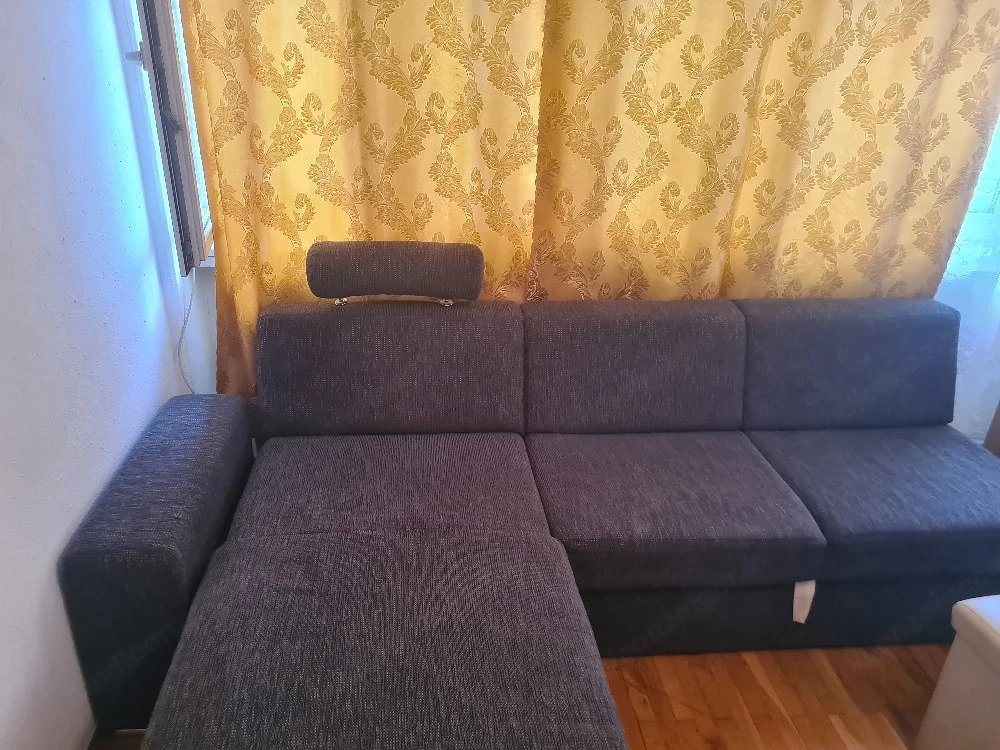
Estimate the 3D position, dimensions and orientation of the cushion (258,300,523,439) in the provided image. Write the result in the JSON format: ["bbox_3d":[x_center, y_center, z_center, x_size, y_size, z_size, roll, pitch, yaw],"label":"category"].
[{"bbox_3d":[-0.350,-0.020,2.484,0.850,0.430,0.164,-1,9,-6],"label":"cushion"}]

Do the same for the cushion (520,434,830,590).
[{"bbox_3d":[0.479,0.379,2.283,0.748,0.165,0.631,-1,24,-6],"label":"cushion"}]

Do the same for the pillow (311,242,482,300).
[{"bbox_3d":[-0.322,-0.333,2.373,0.543,0.177,0.146,0,18,-6],"label":"pillow"}]

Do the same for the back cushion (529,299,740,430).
[{"bbox_3d":[0.444,-0.029,2.569,0.748,0.430,0.164,-1,9,-6],"label":"back cushion"}]

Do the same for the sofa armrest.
[{"bbox_3d":[-0.869,0.459,2.083,0.248,0.525,0.795,-1,24,-6],"label":"sofa armrest"}]

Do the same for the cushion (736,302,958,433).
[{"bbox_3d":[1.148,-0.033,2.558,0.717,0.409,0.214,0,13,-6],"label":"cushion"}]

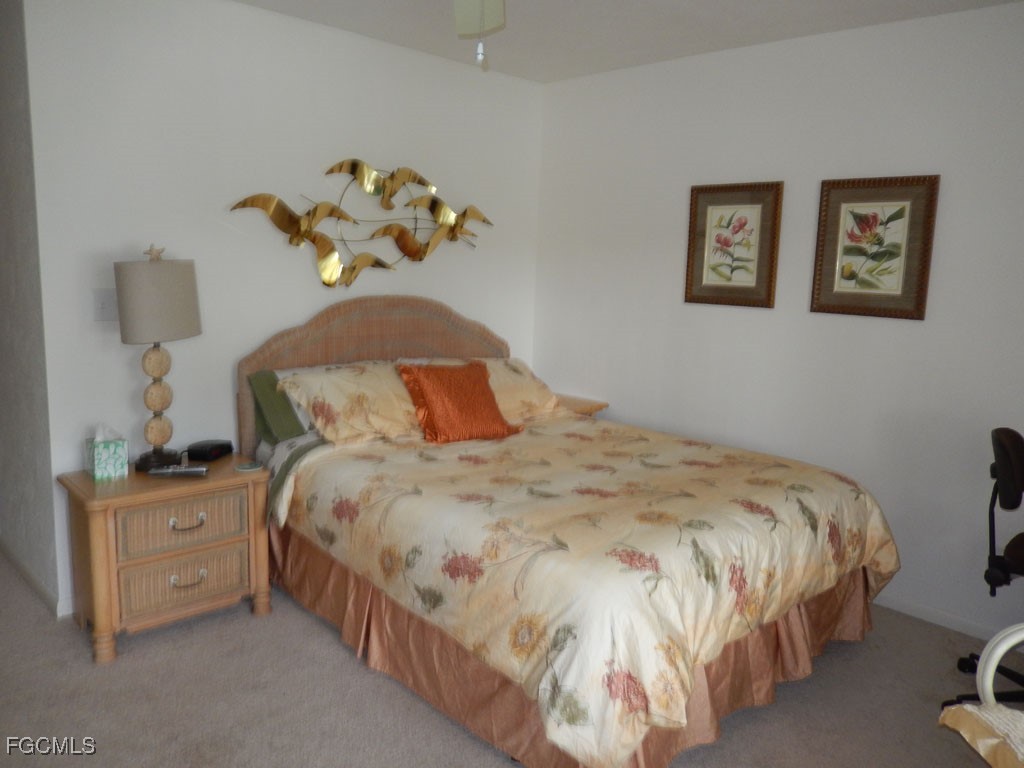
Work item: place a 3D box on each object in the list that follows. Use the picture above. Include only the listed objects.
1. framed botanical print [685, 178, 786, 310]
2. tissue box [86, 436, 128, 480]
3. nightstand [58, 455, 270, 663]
[{"bbox_3d":[1.073,-0.670,3.582,0.473,0.575,0.030,11,13,43],"label":"framed botanical print"},{"bbox_3d":[-1.501,0.272,2.745,0.110,0.130,0.110,-6,13,-42],"label":"tissue box"},{"bbox_3d":[-1.317,0.626,2.840,0.650,0.582,0.405,-6,13,-42],"label":"nightstand"}]

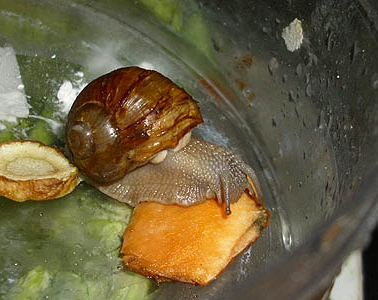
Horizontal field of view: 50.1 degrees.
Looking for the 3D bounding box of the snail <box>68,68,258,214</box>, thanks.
[{"bbox_3d":[-0.010,-0.003,0.141,0.063,0.038,0.036,18,56,13],"label":"snail"}]

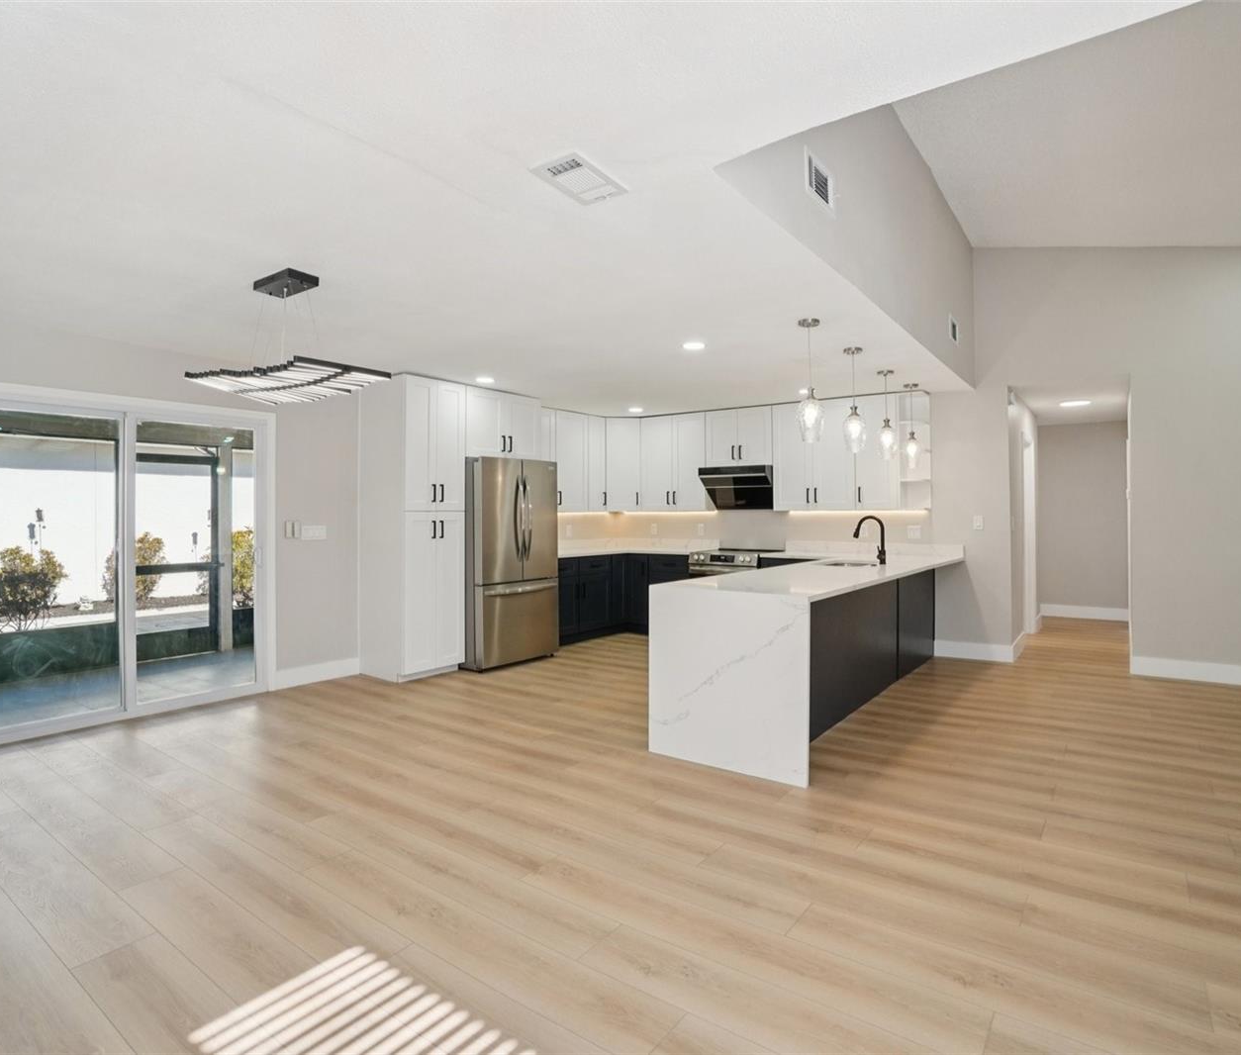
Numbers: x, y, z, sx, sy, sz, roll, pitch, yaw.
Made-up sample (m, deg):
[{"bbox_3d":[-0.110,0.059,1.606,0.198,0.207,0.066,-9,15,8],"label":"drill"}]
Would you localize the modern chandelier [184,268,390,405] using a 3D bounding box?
[{"bbox_3d":[-1.630,-0.937,3.217,1.000,0.557,0.440,0,0,38],"label":"modern chandelier"}]

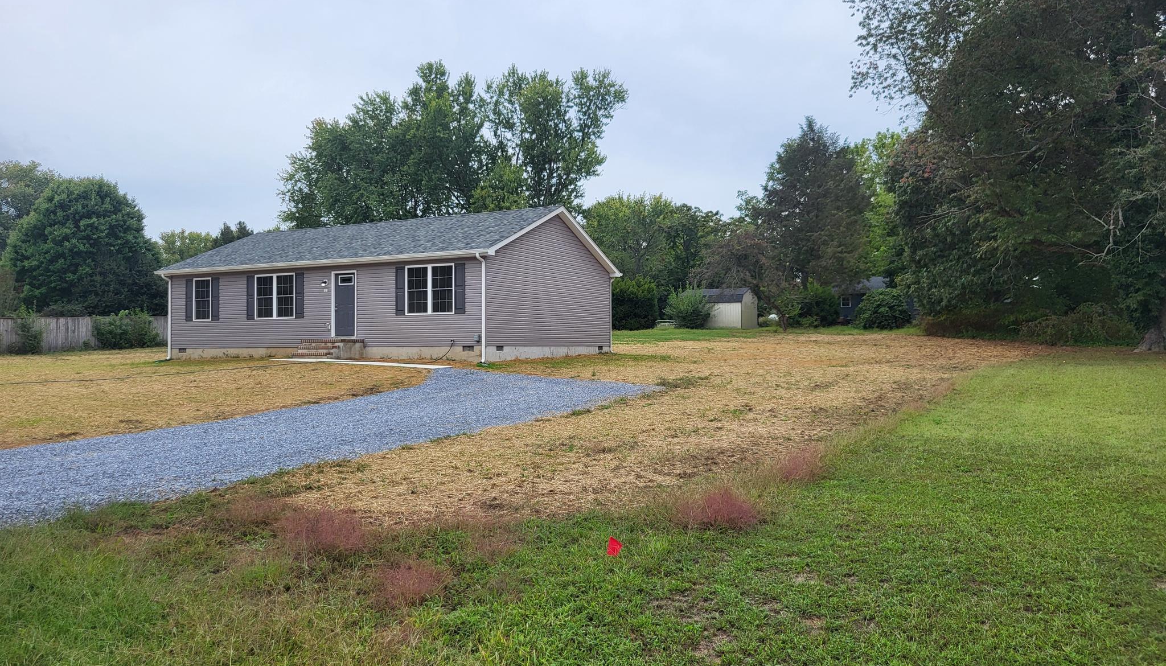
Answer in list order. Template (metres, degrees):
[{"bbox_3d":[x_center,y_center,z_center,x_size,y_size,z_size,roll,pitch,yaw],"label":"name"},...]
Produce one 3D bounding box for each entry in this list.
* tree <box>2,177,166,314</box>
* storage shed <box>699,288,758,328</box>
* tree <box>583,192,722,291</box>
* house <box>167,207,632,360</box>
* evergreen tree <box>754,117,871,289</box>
[{"bbox_3d":[-31.379,-4.405,55.000,9.300,10.812,9.000,0,-1,-30],"label":"tree"},{"bbox_3d":[9.126,-1.536,58.922,4.300,2.650,3.050,-1,-1,30],"label":"storage shed"},{"bbox_3d":[6.199,-6.823,80.000,12.000,12.066,11.000,0,-1,4],"label":"tree"},{"bbox_3d":[-7.003,-1.597,32.749,14.329,5.188,9.428,-1,-1,27],"label":"house"},{"bbox_3d":[17.334,-8.478,66.000,8.400,15.652,8.200,-1,-1,15],"label":"evergreen tree"}]

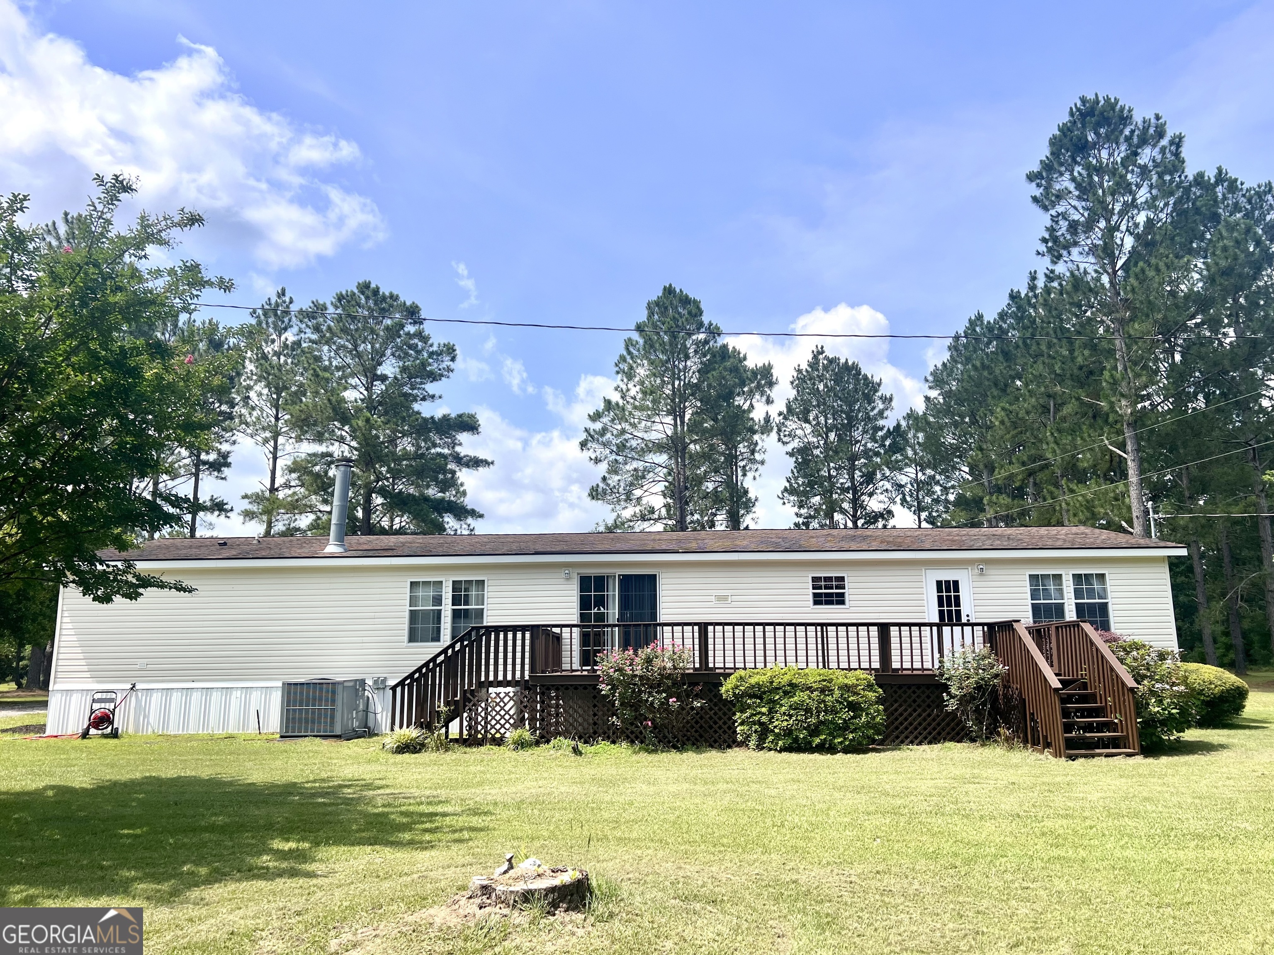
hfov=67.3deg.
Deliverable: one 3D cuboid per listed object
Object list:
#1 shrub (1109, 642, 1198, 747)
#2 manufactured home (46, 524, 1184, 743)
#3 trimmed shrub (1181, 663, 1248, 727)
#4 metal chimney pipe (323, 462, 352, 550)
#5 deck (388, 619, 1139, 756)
[{"bbox_3d":[8.090,3.438,15.371,1.750,1.650,1.700,-1,-11,1],"label":"shrub"},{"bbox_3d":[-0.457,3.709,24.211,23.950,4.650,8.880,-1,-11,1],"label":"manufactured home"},{"bbox_3d":[11.345,4.349,19.230,2.000,1.250,1.950,-1,-11,1],"label":"trimmed shrub"},{"bbox_3d":[-6.695,0.635,21.450,0.500,2.120,0.480,-1,-11,1],"label":"metal chimney pipe"},{"bbox_3d":[1.414,3.529,16.505,11.000,2.030,6.600,-1,-11,1],"label":"deck"}]

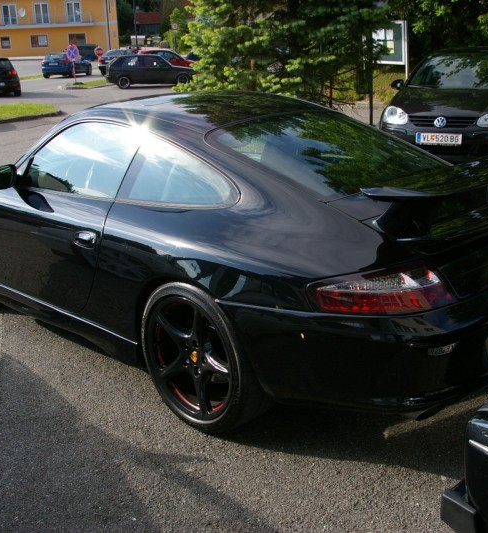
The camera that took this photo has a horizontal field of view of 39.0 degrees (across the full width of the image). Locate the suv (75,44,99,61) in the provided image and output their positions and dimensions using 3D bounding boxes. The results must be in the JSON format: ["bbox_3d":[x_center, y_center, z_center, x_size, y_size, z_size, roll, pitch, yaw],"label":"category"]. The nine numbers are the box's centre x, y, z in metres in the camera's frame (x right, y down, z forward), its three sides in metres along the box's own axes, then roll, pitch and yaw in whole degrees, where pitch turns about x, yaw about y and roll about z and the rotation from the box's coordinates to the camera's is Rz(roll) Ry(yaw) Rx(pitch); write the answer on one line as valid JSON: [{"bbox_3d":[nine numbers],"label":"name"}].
[{"bbox_3d":[-15.192,-20.662,66.654,1.800,1.620,4.300,-3,18,0],"label":"suv"}]

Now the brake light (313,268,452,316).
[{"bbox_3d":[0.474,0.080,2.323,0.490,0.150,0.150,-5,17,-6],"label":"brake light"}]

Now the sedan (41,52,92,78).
[{"bbox_3d":[-10.655,-12.232,41.703,1.765,1.430,4.270,0,18,8],"label":"sedan"}]

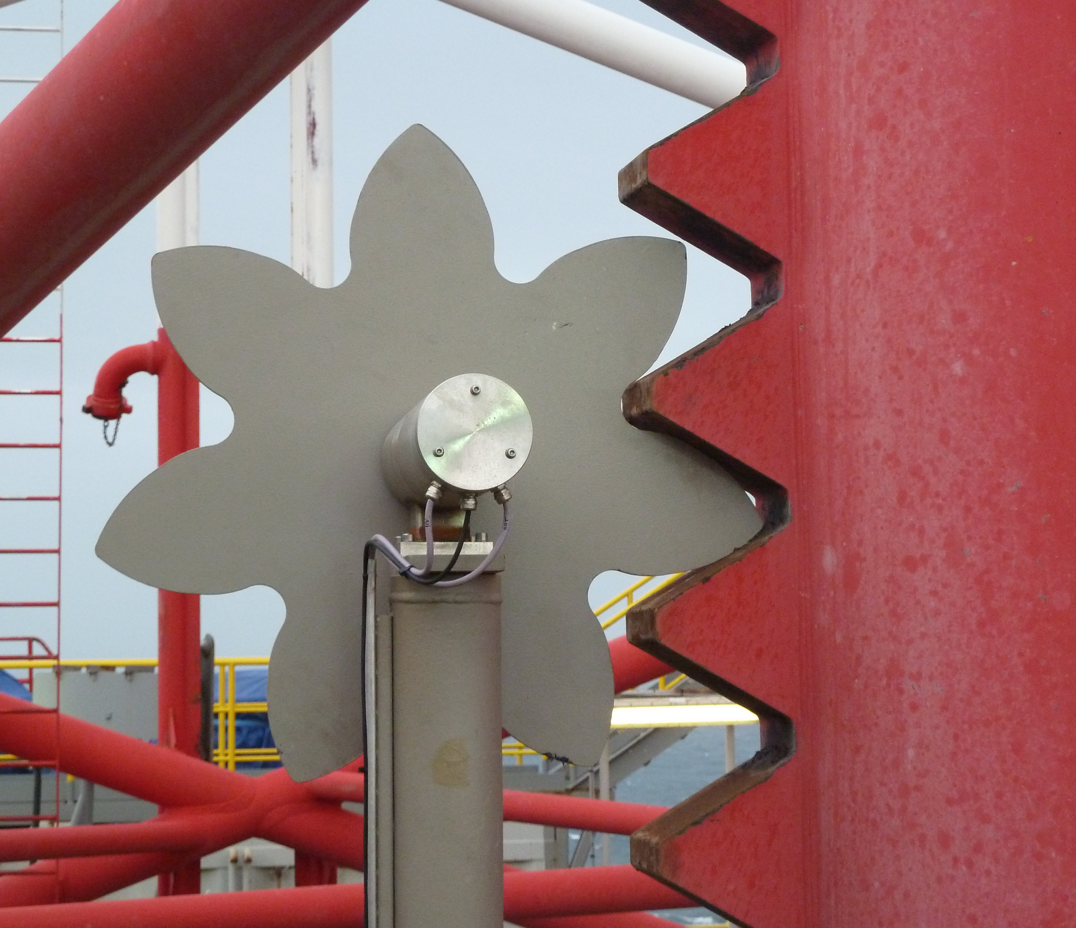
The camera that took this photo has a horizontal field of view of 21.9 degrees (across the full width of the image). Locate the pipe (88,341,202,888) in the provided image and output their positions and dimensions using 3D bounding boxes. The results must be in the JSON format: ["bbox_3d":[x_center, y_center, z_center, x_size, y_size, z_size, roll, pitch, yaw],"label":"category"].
[{"bbox_3d":[-2.351,0.889,16.600,0.700,3.420,0.270,-1,-5,0],"label":"pipe"}]

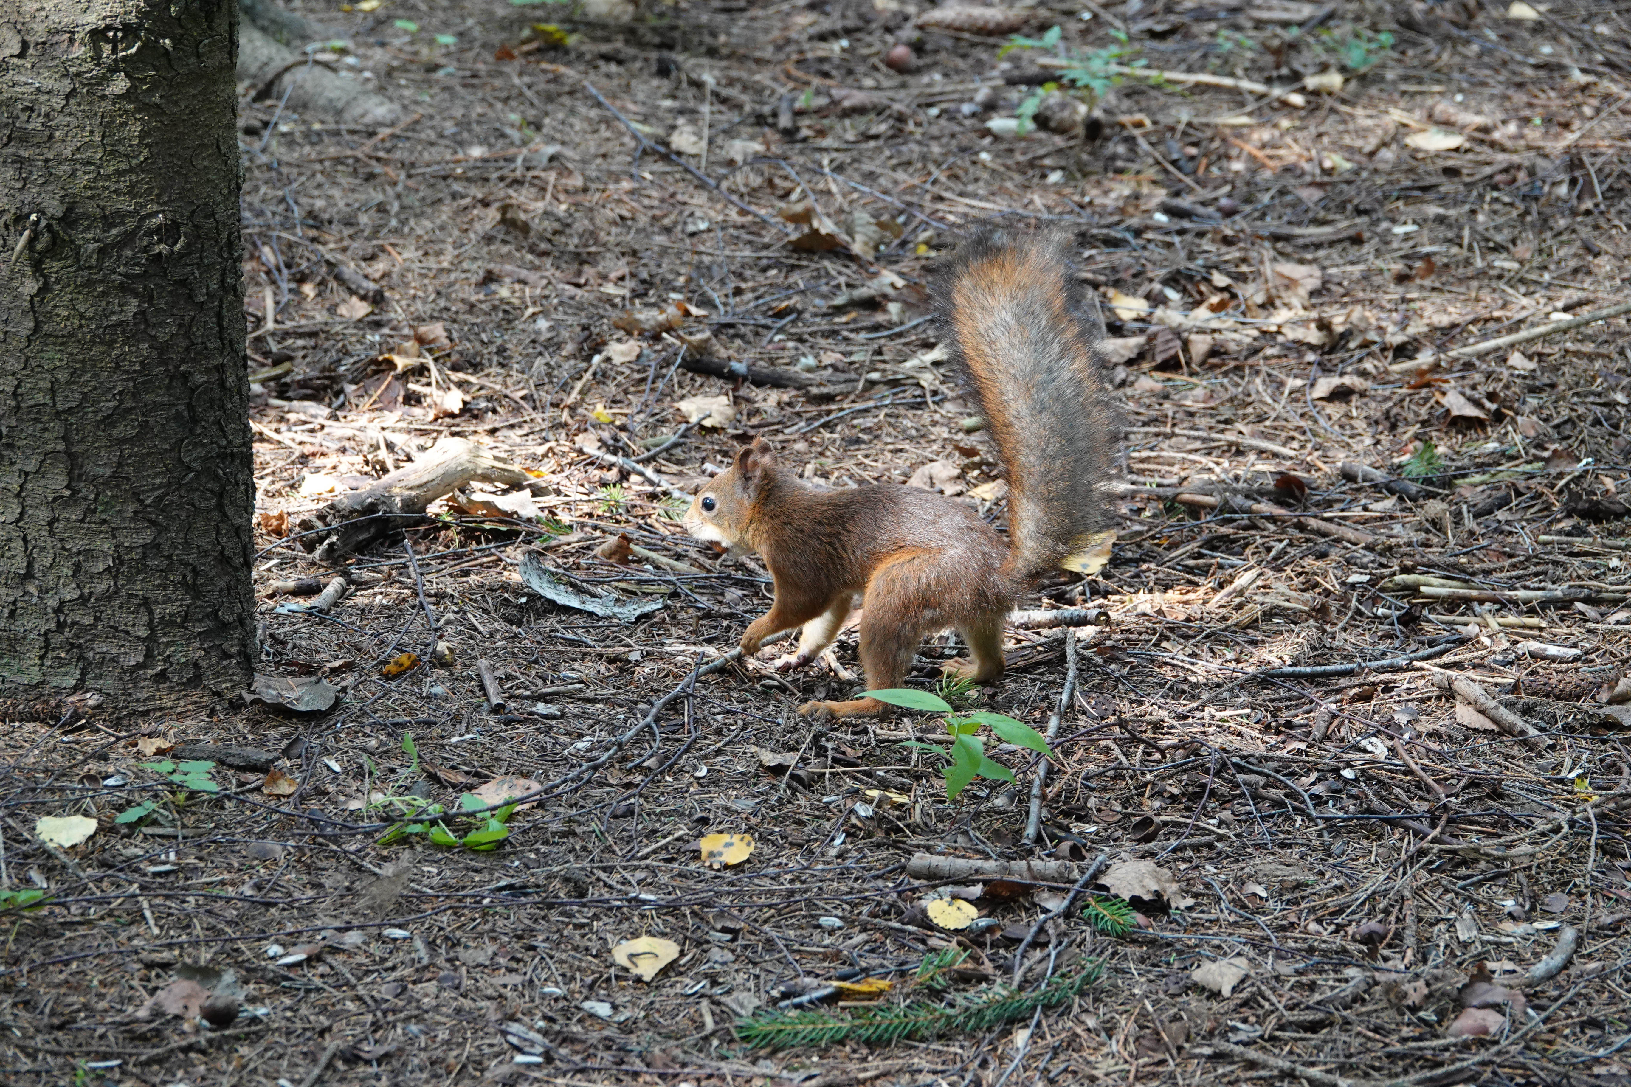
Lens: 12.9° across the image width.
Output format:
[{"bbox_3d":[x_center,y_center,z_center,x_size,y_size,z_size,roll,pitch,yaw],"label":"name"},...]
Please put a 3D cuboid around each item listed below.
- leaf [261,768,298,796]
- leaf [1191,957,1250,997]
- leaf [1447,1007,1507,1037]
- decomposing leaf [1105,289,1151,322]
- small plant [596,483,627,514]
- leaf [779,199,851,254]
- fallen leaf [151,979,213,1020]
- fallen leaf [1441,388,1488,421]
[{"bbox_3d":[-0.310,0.138,4.171,0.021,0.010,0.019,1,22,0],"label":"leaf"},{"bbox_3d":[0.223,0.238,3.958,0.035,0.008,0.040,0,21,0],"label":"leaf"},{"bbox_3d":[0.358,0.259,3.899,0.032,0.009,0.018,1,22,0],"label":"leaf"},{"bbox_3d":[0.194,-0.147,4.477,0.028,0.008,0.029,0,25,0],"label":"decomposing leaf"},{"bbox_3d":[-0.130,-0.028,4.575,0.020,0.013,0.020,1,22,0],"label":"small plant"},{"bbox_3d":[-0.001,-0.227,5.148,0.051,0.024,0.050,0,21,0],"label":"leaf"},{"bbox_3d":[-0.323,0.232,3.661,0.031,0.010,0.028,0,25,0],"label":"fallen leaf"},{"bbox_3d":[0.434,-0.092,4.814,0.033,0.012,0.036,0,21,0],"label":"fallen leaf"}]

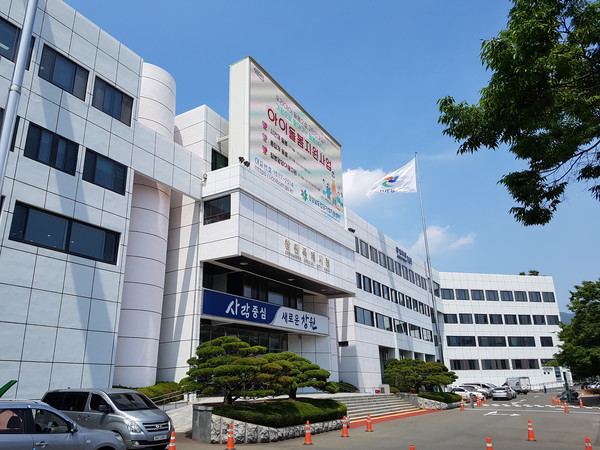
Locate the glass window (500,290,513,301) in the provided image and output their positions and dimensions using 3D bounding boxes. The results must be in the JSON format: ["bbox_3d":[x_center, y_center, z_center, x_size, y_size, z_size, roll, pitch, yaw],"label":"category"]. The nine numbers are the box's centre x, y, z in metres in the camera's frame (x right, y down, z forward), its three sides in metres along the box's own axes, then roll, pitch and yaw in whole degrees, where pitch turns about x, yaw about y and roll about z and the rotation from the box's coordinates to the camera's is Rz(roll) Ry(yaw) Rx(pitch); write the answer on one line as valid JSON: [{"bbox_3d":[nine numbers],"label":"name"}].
[{"bbox_3d":[37.455,12.894,81.438,2.606,1.848,0.200,4,-21,-15],"label":"glass window"}]

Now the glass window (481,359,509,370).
[{"bbox_3d":[33.080,23.616,76.095,5.468,1.638,0.200,4,-21,-15],"label":"glass window"}]

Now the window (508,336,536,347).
[{"bbox_3d":[38.102,20.110,77.394,5.346,1.654,0.150,3,-20,-14],"label":"window"}]

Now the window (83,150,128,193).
[{"bbox_3d":[-9.479,-2.518,21.983,0.150,1.645,2.375,-13,-23,28],"label":"window"}]

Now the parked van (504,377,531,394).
[{"bbox_3d":[34.623,25.732,72.077,1.800,2.400,4.900,1,-20,-8],"label":"parked van"}]

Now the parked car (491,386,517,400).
[{"bbox_3d":[24.804,20.418,54.639,1.860,1.460,4.850,-15,-23,32],"label":"parked car"}]

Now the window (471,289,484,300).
[{"bbox_3d":[32.093,12.728,81.317,2.559,1.751,0.200,4,-21,-15],"label":"window"}]

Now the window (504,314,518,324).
[{"bbox_3d":[36.675,16.495,78.337,2.512,1.624,0.150,3,-20,-14],"label":"window"}]

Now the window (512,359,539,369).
[{"bbox_3d":[38.100,23.584,76.113,5.351,1.606,0.150,3,-20,-14],"label":"window"}]

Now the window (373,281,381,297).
[{"bbox_3d":[8.641,7.214,50.604,0.150,1.572,2.221,-13,-23,28],"label":"window"}]

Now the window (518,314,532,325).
[{"bbox_3d":[40.399,17.059,80.763,2.538,1.692,0.200,4,-21,-15],"label":"window"}]

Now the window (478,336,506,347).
[{"bbox_3d":[27.638,16.781,64.703,4.666,1.397,0.150,4,-20,-16],"label":"window"}]

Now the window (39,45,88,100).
[{"bbox_3d":[-11.599,-7.434,22.238,0.200,1.820,2.399,-13,-23,29],"label":"window"}]

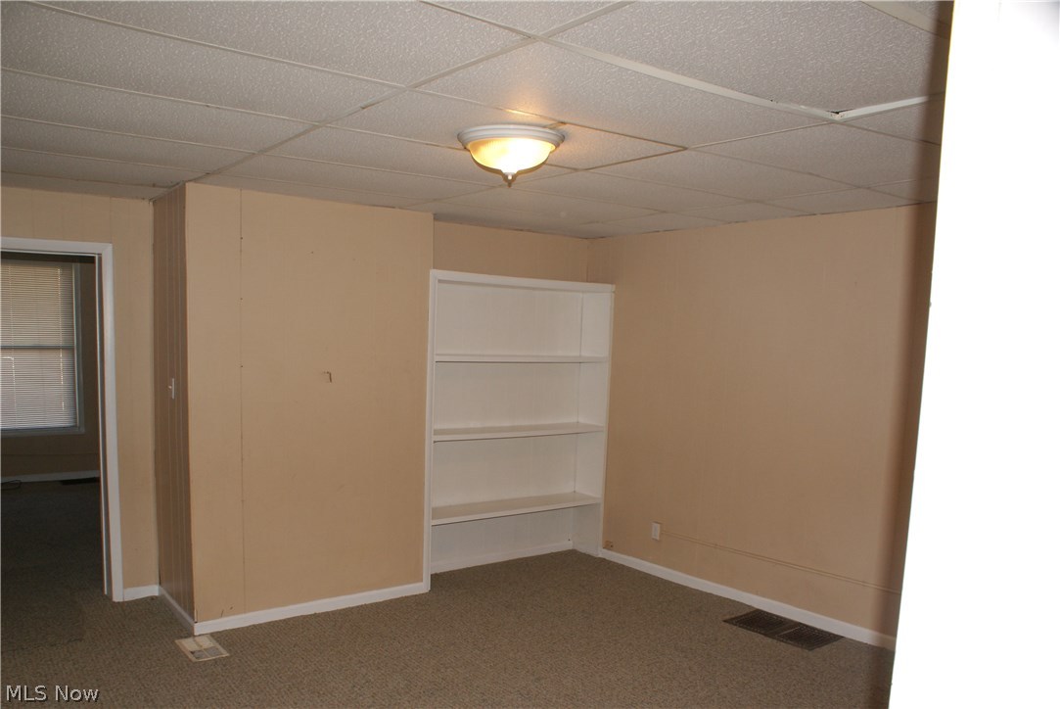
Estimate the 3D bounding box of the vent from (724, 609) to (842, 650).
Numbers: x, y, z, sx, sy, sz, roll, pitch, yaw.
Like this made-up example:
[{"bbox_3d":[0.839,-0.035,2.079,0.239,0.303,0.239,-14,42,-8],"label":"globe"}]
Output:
[{"bbox_3d":[1.449,1.564,4.553,0.320,0.015,0.535,-1,3,-38],"label":"vent"}]

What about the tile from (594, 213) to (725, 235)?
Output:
[{"bbox_3d":[0.874,-0.869,5.157,0.620,0.020,0.610,-1,3,-38],"label":"tile"}]

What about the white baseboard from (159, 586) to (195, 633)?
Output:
[{"bbox_3d":[-2.030,1.450,4.548,0.015,0.070,0.750,-1,3,-38],"label":"white baseboard"}]

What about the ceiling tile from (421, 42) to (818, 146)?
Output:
[{"bbox_3d":[0.312,-0.748,2.392,1.210,0.020,0.605,-1,3,-38],"label":"ceiling tile"}]

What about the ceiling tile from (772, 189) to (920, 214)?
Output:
[{"bbox_3d":[1.611,-0.807,4.187,0.620,0.020,0.605,-1,3,-38],"label":"ceiling tile"}]

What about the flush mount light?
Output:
[{"bbox_3d":[-0.068,-0.680,2.756,0.375,0.185,0.375,1,3,0],"label":"flush mount light"}]

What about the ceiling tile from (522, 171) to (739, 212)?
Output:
[{"bbox_3d":[0.521,-0.829,4.090,1.210,0.020,0.605,-1,3,-38],"label":"ceiling tile"}]

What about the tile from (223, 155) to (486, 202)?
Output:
[{"bbox_3d":[-0.804,-0.849,3.837,1.210,0.020,0.605,-1,3,-38],"label":"tile"}]

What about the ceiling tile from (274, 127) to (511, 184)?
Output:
[{"bbox_3d":[-0.432,-0.818,3.355,1.210,0.020,0.605,-1,3,-38],"label":"ceiling tile"}]

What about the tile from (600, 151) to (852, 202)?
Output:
[{"bbox_3d":[0.893,-0.797,3.608,1.210,0.020,0.605,-1,3,-38],"label":"tile"}]

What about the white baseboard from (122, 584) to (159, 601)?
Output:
[{"bbox_3d":[-2.333,1.432,4.780,0.200,0.075,0.015,-1,3,-38],"label":"white baseboard"}]

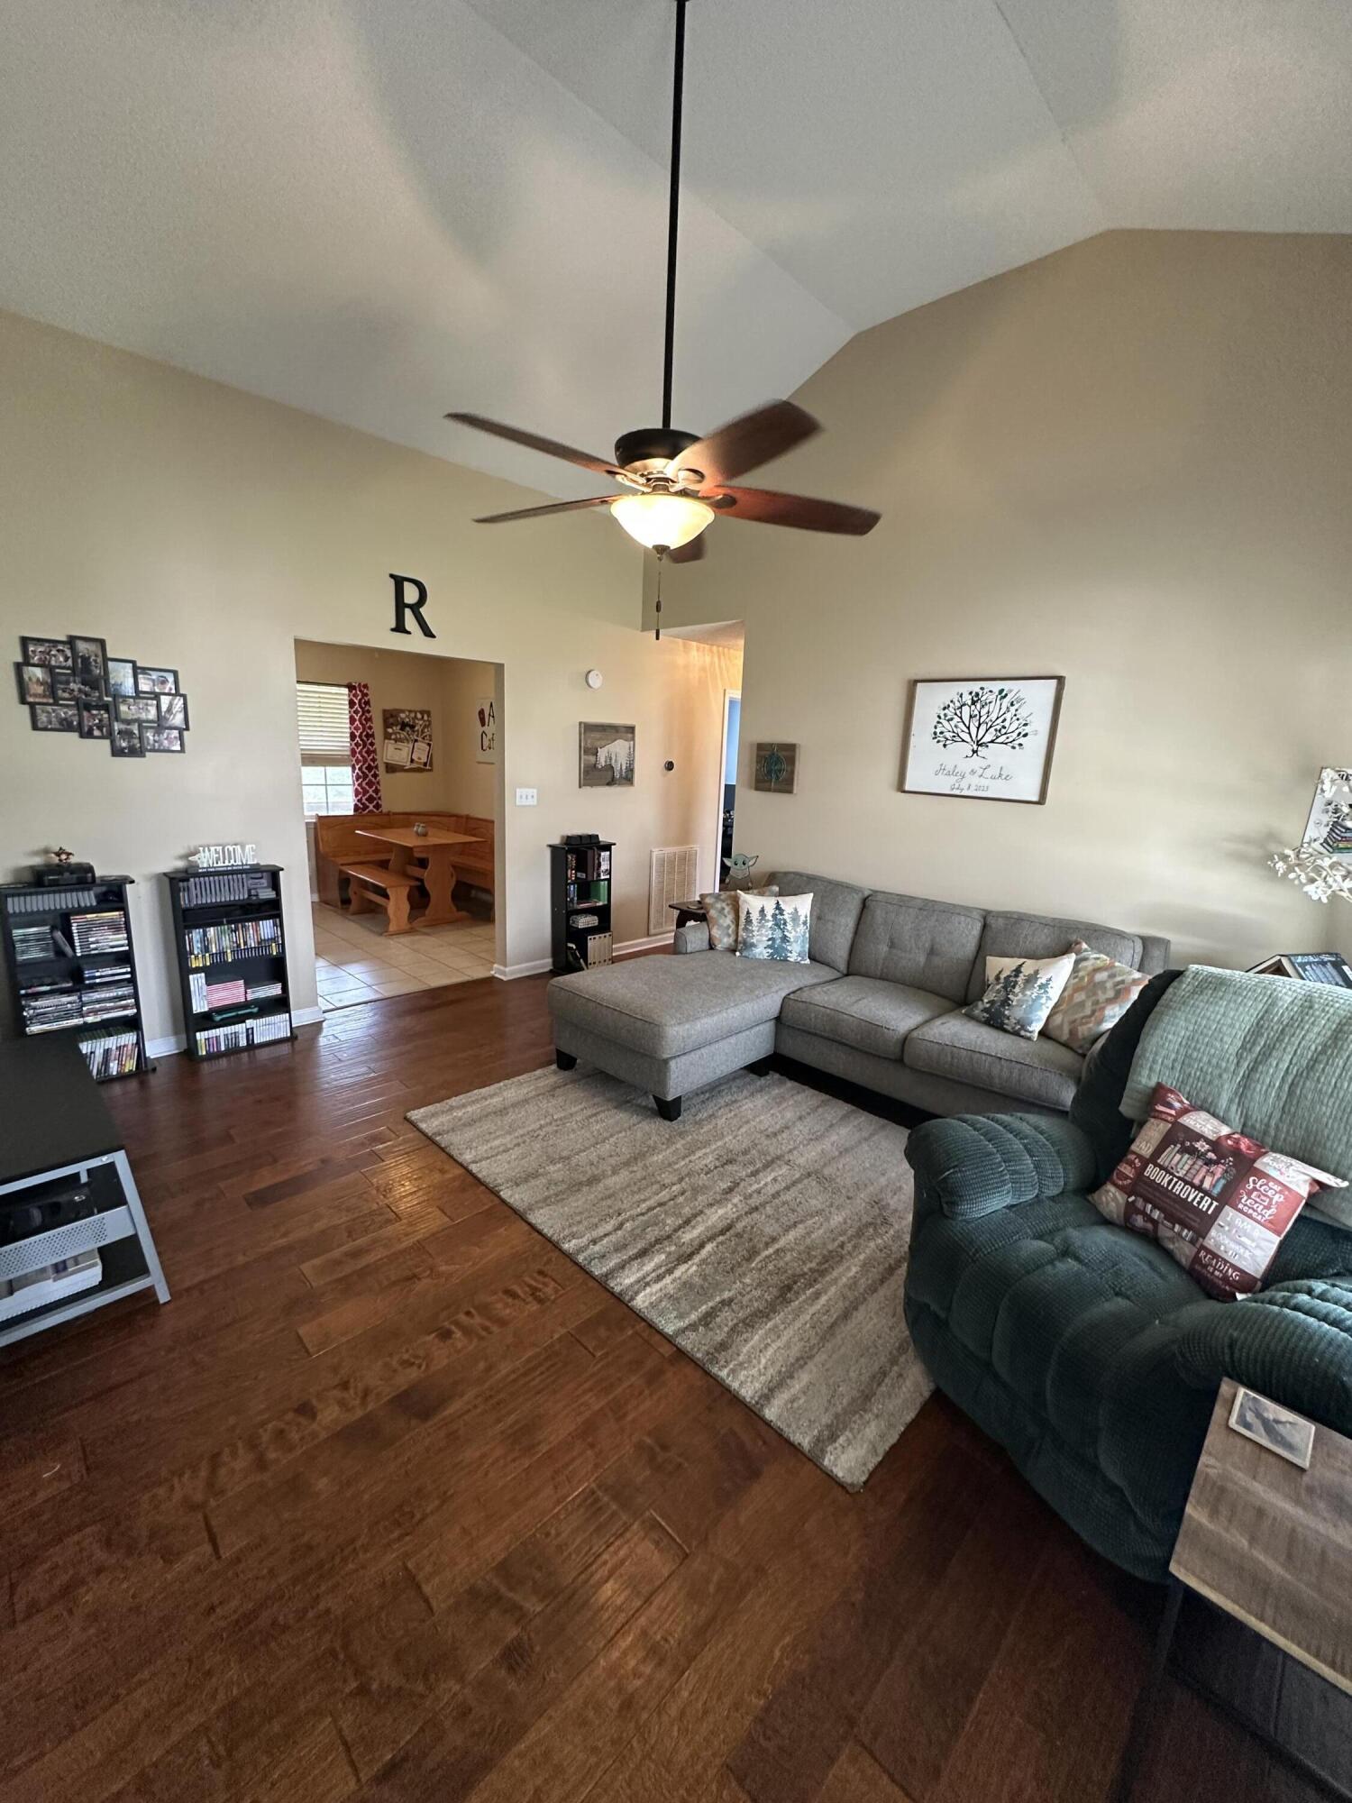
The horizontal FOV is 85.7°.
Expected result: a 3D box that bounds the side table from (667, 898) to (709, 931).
[{"bbox_3d":[0.226,0.323,4.923,0.354,0.596,0.443,14,16,43],"label":"side table"}]

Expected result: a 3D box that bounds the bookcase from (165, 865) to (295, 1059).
[{"bbox_3d":[-2.250,0.306,3.716,0.178,0.921,0.506,14,16,43],"label":"bookcase"}]

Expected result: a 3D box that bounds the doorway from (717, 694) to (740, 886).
[{"bbox_3d":[0.641,-0.803,6.686,0.131,2.112,0.865,14,16,43],"label":"doorway"}]

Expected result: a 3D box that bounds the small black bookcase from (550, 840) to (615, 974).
[{"bbox_3d":[-0.674,0.041,5.301,0.178,0.921,0.483,14,16,43],"label":"small black bookcase"}]

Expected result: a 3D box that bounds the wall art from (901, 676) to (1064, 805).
[{"bbox_3d":[1.546,-0.833,3.762,0.780,0.602,0.025,14,16,43],"label":"wall art"}]

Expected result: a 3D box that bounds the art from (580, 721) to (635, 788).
[{"bbox_3d":[-0.508,-1.059,5.309,0.034,0.454,0.489,14,16,43],"label":"art"}]

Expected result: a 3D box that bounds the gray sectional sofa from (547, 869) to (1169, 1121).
[{"bbox_3d":[0.752,0.479,3.494,2.343,0.918,1.691,14,16,43],"label":"gray sectional sofa"}]

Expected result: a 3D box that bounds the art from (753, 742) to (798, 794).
[{"bbox_3d":[0.641,-0.847,4.658,0.314,0.301,0.028,14,16,43],"label":"art"}]

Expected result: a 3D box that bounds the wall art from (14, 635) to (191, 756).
[{"bbox_3d":[-2.524,-0.900,3.244,0.023,0.506,0.603,14,16,43],"label":"wall art"}]

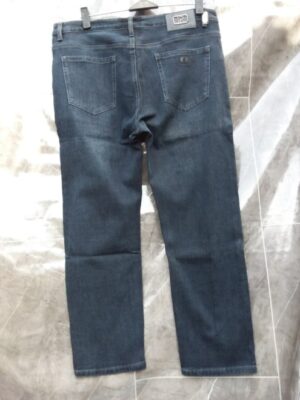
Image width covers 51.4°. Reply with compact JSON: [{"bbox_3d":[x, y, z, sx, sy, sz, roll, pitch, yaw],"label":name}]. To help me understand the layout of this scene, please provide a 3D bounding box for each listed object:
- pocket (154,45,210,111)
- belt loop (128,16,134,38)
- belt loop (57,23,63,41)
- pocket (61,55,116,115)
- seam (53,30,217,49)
[{"bbox_3d":[0.097,-0.356,0.915,0.163,0.179,0.015,-5,0,4],"label":"pocket"},{"bbox_3d":[-0.055,-0.516,0.930,0.015,0.058,0.012,-4,0,4],"label":"belt loop"},{"bbox_3d":[-0.272,-0.506,0.940,0.016,0.052,0.012,-4,0,10],"label":"belt loop"},{"bbox_3d":[-0.183,-0.343,0.935,0.162,0.176,0.015,-3,0,4],"label":"pocket"},{"bbox_3d":[-0.040,-0.475,0.930,0.500,0.036,0.025,-5,0,4],"label":"seam"}]

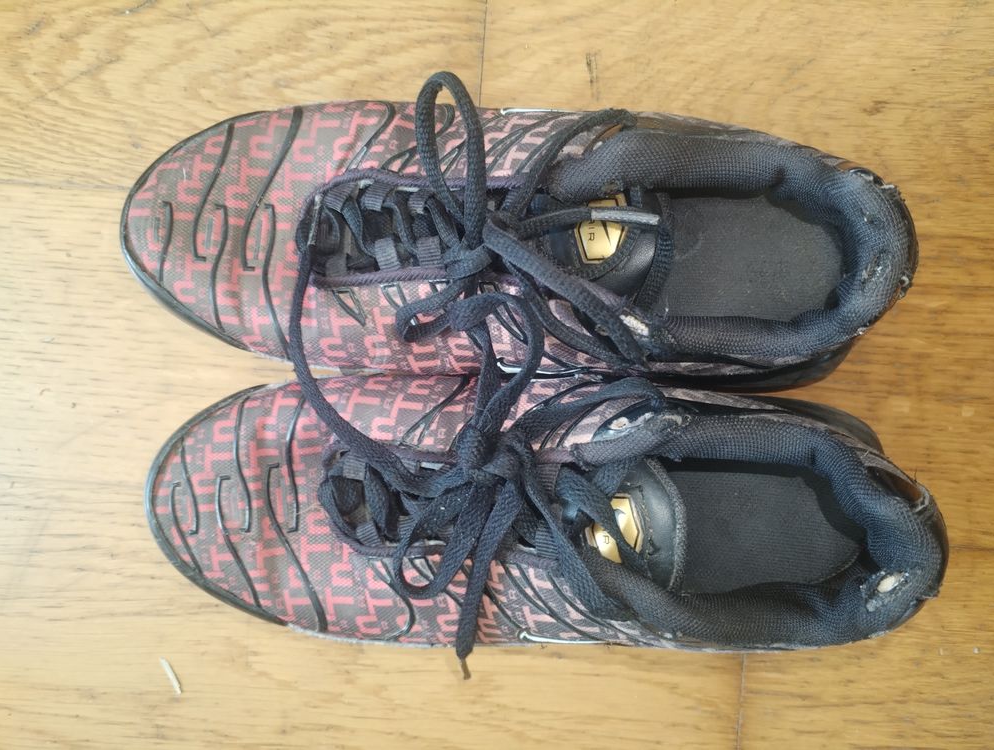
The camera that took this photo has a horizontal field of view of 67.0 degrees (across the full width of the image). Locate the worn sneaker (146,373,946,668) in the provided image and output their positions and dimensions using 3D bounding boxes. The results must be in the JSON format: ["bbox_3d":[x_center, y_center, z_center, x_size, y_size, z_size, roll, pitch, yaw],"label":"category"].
[{"bbox_3d":[0.010,0.053,0.265,0.293,0.114,0.108,1,90,0],"label":"worn sneaker"}]

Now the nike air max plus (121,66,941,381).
[{"bbox_3d":[0.002,-0.050,0.265,0.293,0.114,0.109,3,90,0],"label":"nike air max plus"}]

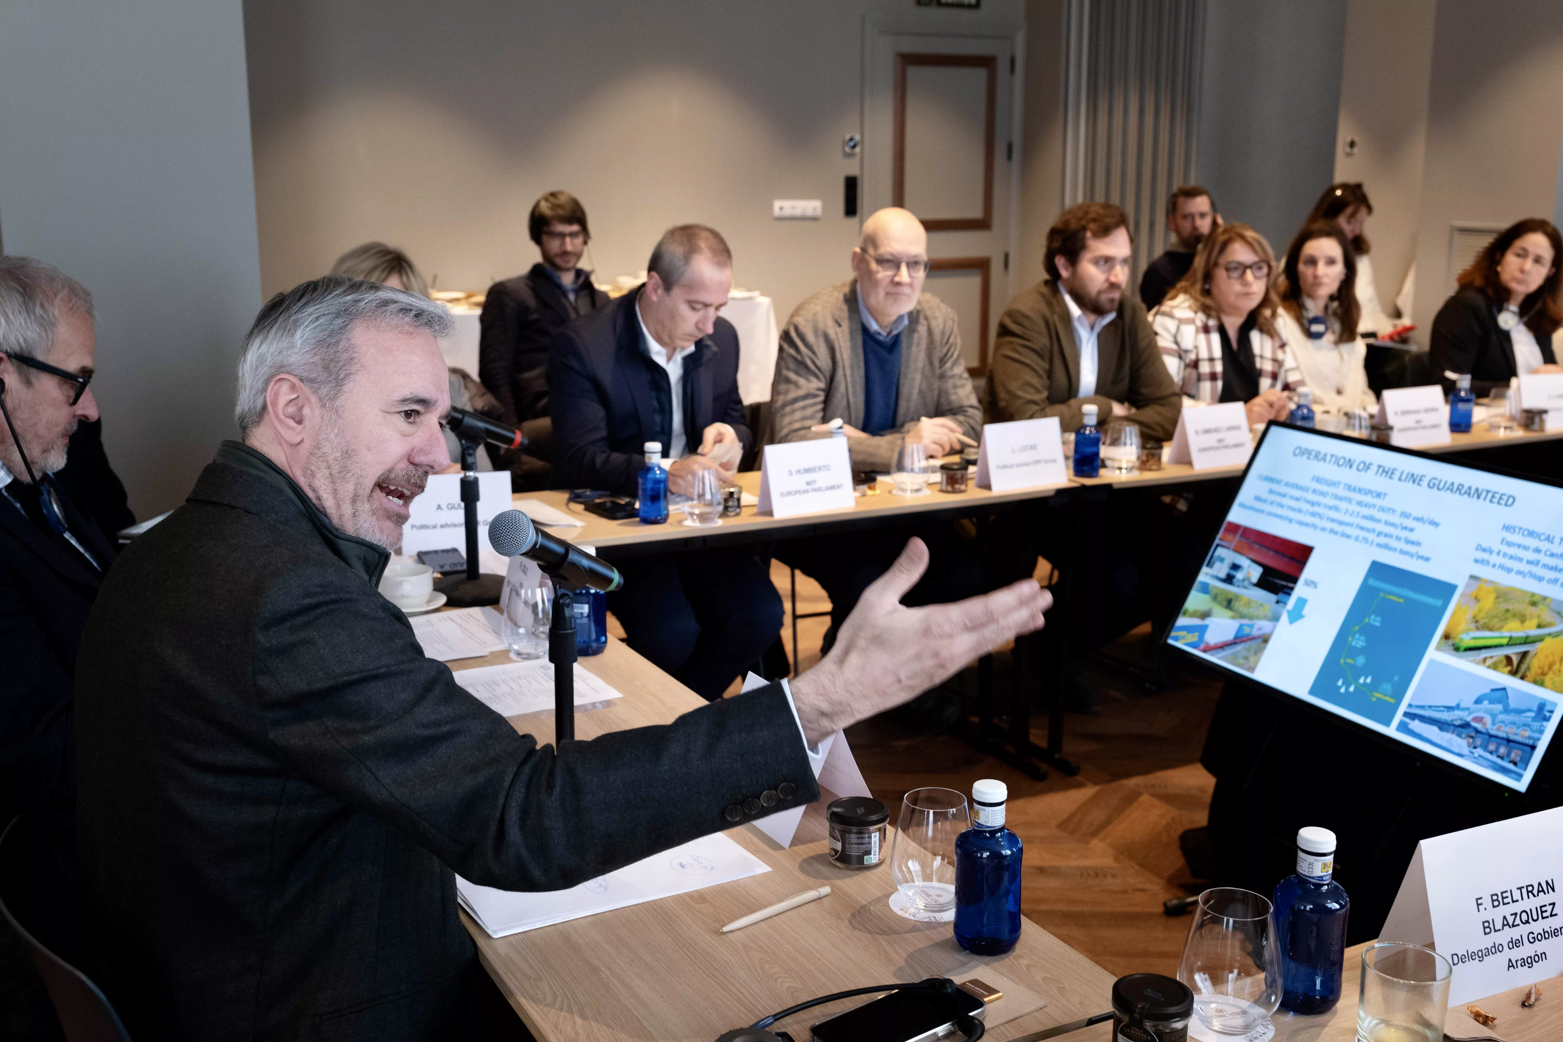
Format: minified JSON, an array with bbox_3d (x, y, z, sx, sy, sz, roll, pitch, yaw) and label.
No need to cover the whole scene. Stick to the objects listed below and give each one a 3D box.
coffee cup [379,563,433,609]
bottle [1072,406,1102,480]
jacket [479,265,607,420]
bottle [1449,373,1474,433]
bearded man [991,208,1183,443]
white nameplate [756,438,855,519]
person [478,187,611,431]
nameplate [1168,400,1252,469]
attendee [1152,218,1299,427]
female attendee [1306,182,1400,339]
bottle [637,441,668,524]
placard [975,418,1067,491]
[{"bbox_3d":[-0.618,0.112,2.641,0.090,0.058,0.112,0,13,0],"label":"coffee cup"},{"bbox_3d":[0.722,-0.188,3.781,0.063,0.166,0.063,0,13,0],"label":"bottle"},{"bbox_3d":[-0.789,-0.581,5.420,0.490,0.600,0.340,-6,14,-24],"label":"jacket"},{"bbox_3d":[1.840,-0.322,4.359,0.064,0.158,0.064,0,13,0],"label":"bottle"},{"bbox_3d":[0.773,-0.153,4.250,0.580,1.355,0.720,-7,15,-26],"label":"bearded man"},{"bbox_3d":[0.054,-0.097,3.405,0.210,0.145,0.069,-8,15,-32],"label":"white nameplate"},{"bbox_3d":[-0.665,-0.421,5.430,0.520,1.340,0.830,-6,14,-24],"label":"person"},{"bbox_3d":[1.051,-0.211,3.911,0.210,0.141,0.090,-8,15,-31],"label":"nameplate"},{"bbox_3d":[1.322,-0.199,4.611,0.510,1.270,0.760,-7,15,-26],"label":"attendee"},{"bbox_3d":[2.315,-0.626,6.300,0.500,1.330,0.800,-11,17,-39],"label":"female attendee"},{"bbox_3d":[-0.264,-0.079,3.321,0.063,0.166,0.063,0,13,0],"label":"bottle"},{"bbox_3d":[0.552,-0.155,3.683,0.209,0.147,0.073,-7,15,-28],"label":"placard"}]

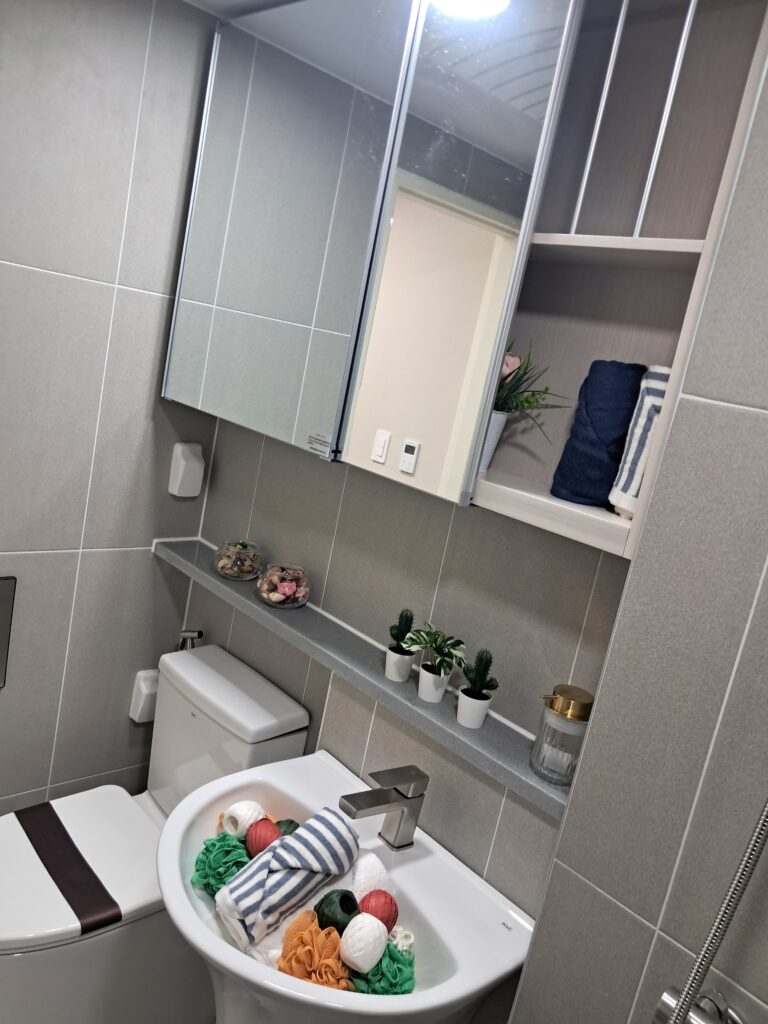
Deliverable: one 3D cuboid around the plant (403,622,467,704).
[{"bbox_3d":[0.080,0.253,1.342,0.093,0.127,0.103,1,15,-44],"label":"plant"}]

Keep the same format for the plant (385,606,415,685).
[{"bbox_3d":[0.034,0.231,1.399,0.056,0.128,0.056,11,11,-2],"label":"plant"}]

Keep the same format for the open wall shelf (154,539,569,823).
[{"bbox_3d":[-0.099,0.254,1.552,0.135,0.027,1.265,1,15,-44],"label":"open wall shelf"}]

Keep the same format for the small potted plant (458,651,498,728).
[{"bbox_3d":[0.150,0.279,1.275,0.059,0.127,0.060,1,15,-44],"label":"small potted plant"}]

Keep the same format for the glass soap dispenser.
[{"bbox_3d":[0.253,0.323,1.158,0.094,0.128,0.074,6,12,-28],"label":"glass soap dispenser"}]

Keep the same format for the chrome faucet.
[{"bbox_3d":[-0.008,0.482,1.276,0.157,0.132,0.047,1,15,-44],"label":"chrome faucet"}]

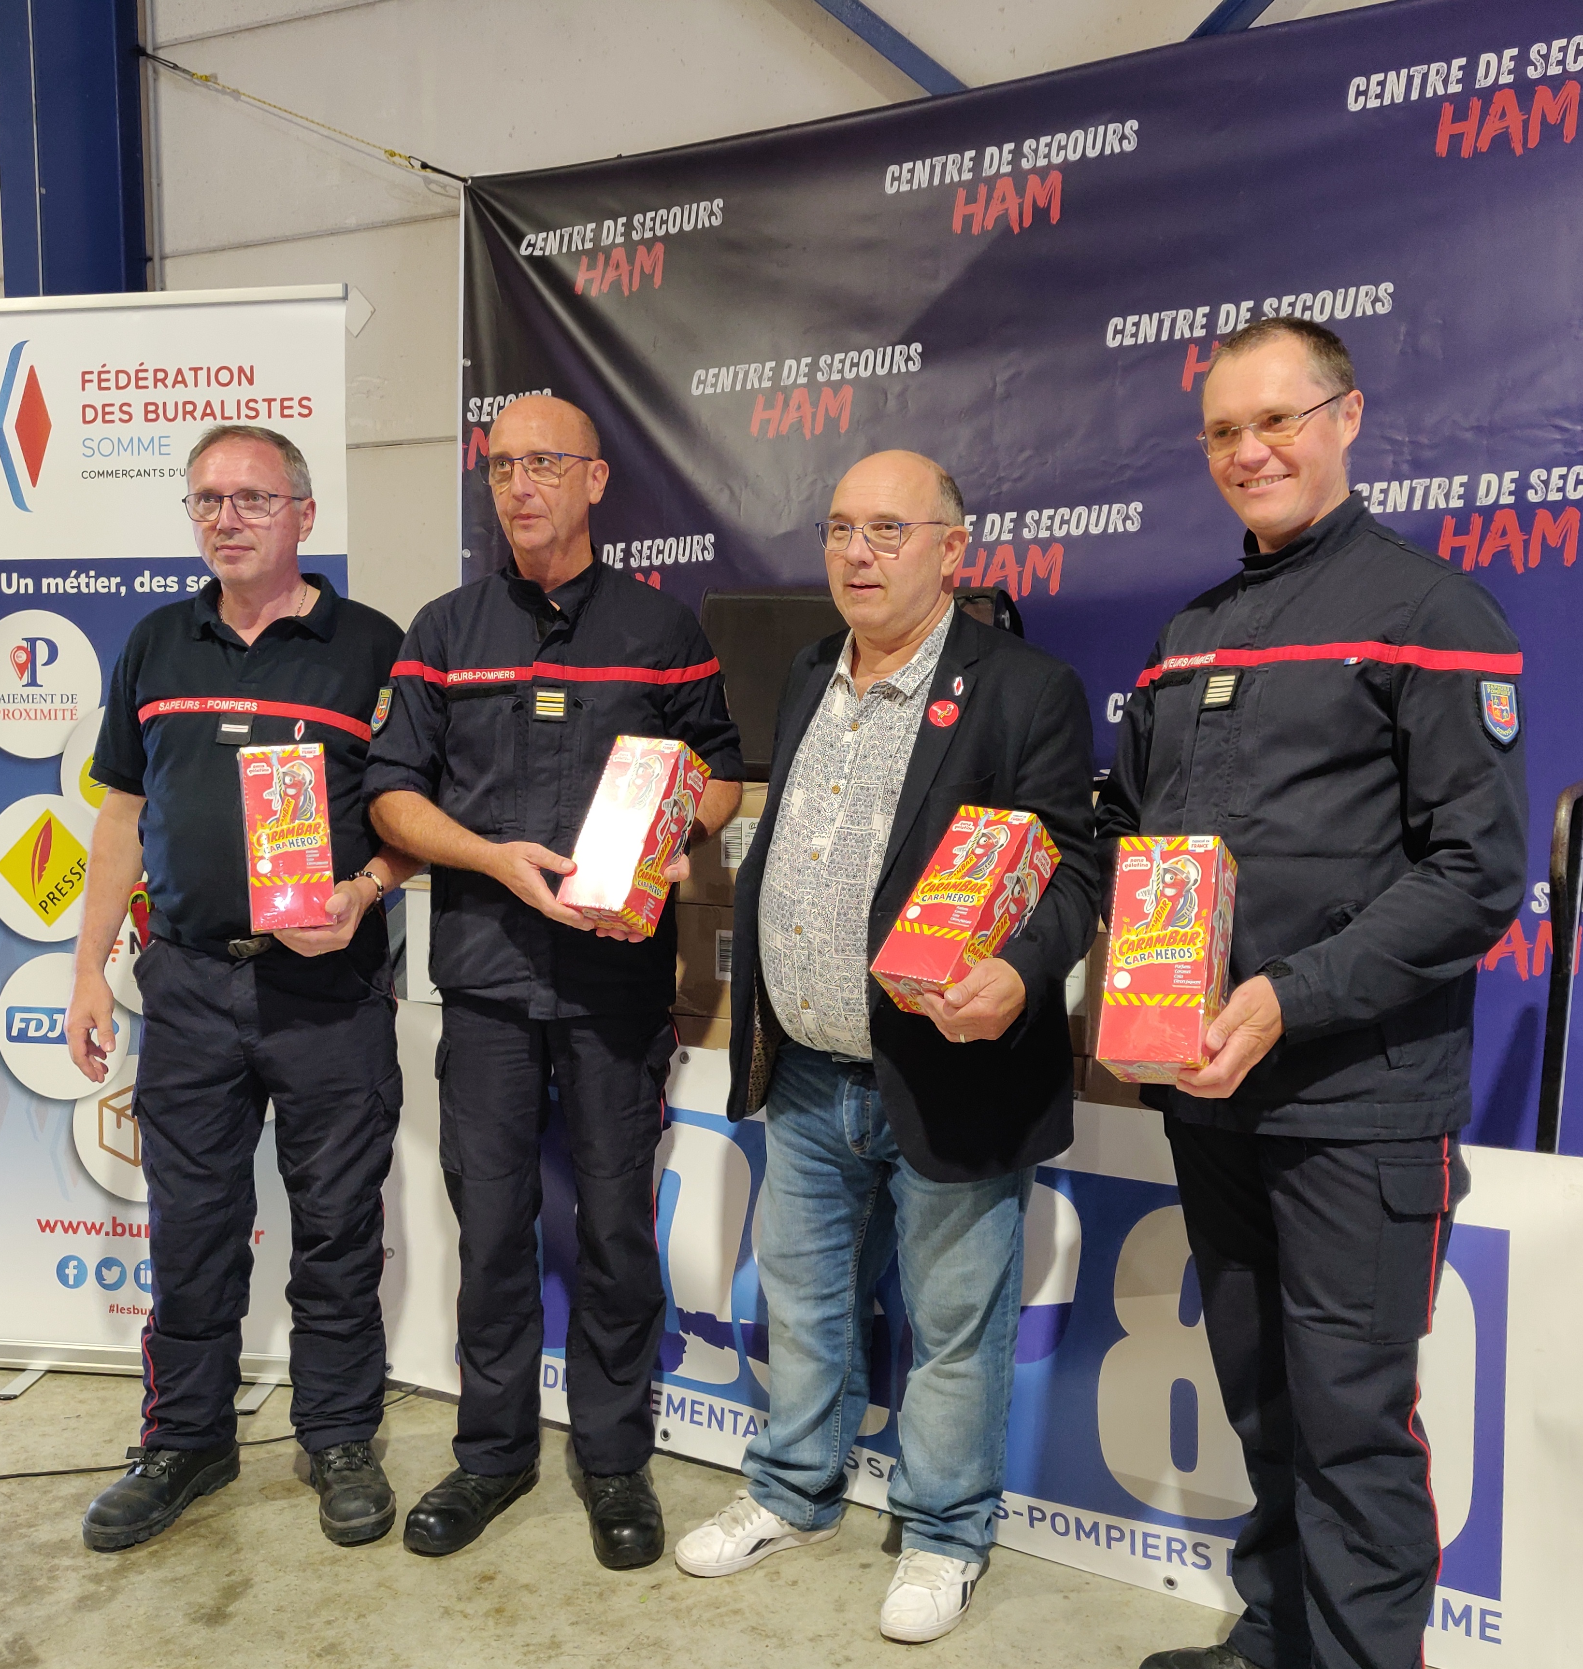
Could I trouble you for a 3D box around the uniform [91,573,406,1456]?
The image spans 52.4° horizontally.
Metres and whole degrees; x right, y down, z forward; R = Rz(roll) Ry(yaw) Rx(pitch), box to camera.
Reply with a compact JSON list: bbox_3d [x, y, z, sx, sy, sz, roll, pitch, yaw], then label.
[{"bbox_3d":[-0.845,0.310,2.529,0.500,1.430,0.360,0,4,-5],"label":"uniform"}]

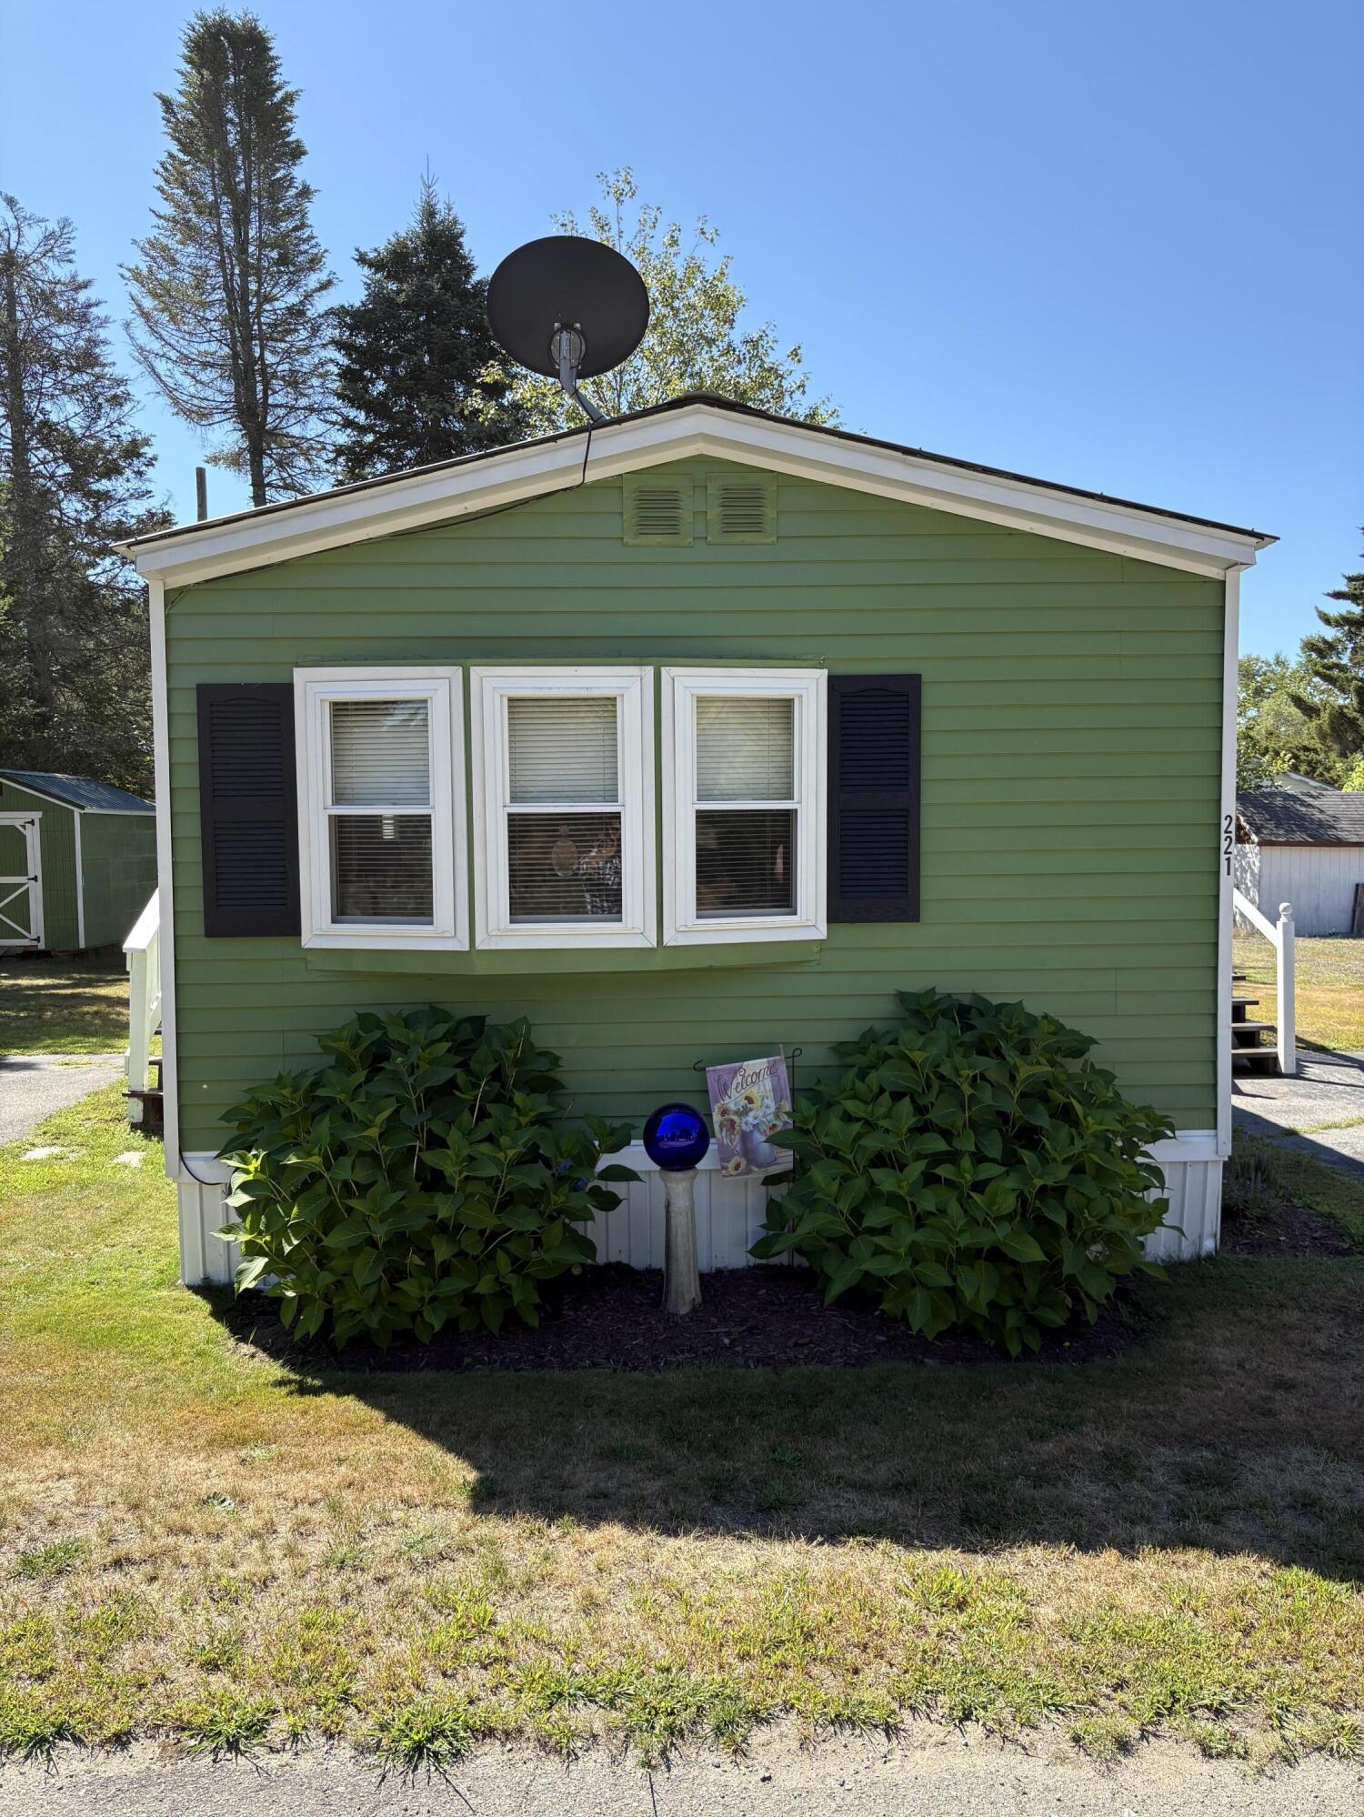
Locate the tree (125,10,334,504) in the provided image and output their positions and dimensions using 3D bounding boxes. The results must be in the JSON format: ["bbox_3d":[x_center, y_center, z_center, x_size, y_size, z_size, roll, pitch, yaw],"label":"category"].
[{"bbox_3d":[-8.833,-8.648,27.208,4.281,17.811,4.281,-1,4,-2],"label":"tree"}]

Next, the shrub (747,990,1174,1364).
[{"bbox_3d":[1.041,0.911,5.070,1.578,1.245,1.150,-1,4,-2],"label":"shrub"}]

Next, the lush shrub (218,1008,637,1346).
[{"bbox_3d":[-0.930,0.961,5.000,1.527,1.206,1.150,-1,4,-2],"label":"lush shrub"}]

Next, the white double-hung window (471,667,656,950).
[{"bbox_3d":[-0.464,-0.396,5.439,0.717,1.109,0.090,-1,4,-2],"label":"white double-hung window"}]

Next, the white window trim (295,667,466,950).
[{"bbox_3d":[-1.186,-0.394,5.467,0.688,1.116,0.090,0,4,7],"label":"white window trim"}]

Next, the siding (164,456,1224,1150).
[{"bbox_3d":[0.089,-0.425,5.574,4.296,2.791,0.150,-1,4,-2],"label":"siding"}]

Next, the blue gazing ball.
[{"bbox_3d":[-0.020,0.880,5.258,0.255,0.255,0.255,-1,4,0],"label":"blue gazing ball"}]

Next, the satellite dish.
[{"bbox_3d":[-0.468,-2.354,5.651,0.659,0.778,0.500,0,4,8],"label":"satellite dish"}]

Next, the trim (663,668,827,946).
[{"bbox_3d":[0.250,-0.409,5.525,0.684,1.096,0.090,-2,4,-12],"label":"trim"}]

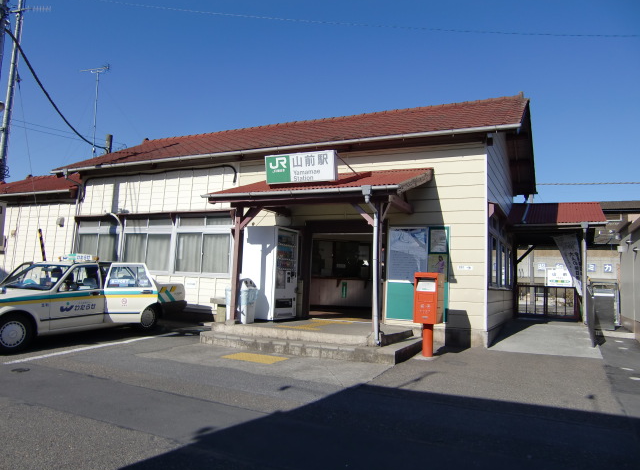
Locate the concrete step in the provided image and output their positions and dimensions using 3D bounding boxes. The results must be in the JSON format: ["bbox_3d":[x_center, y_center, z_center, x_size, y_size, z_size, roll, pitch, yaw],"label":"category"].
[{"bbox_3d":[0.016,1.854,9.200,3.450,0.175,2.400,0,-5,25],"label":"concrete step"}]

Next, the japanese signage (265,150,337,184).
[{"bbox_3d":[-0.309,-1.116,8.746,1.320,0.500,0.160,0,-5,25],"label":"japanese signage"}]

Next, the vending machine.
[{"bbox_3d":[-1.025,0.799,10.844,0.750,1.845,1.000,0,-5,25],"label":"vending machine"}]

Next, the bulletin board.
[{"bbox_3d":[1.829,0.730,9.757,1.190,1.800,0.080,0,-5,25],"label":"bulletin board"}]

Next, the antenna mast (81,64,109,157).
[{"bbox_3d":[-7.698,-4.180,17.701,0.920,3.340,0.420,0,-5,20],"label":"antenna mast"}]

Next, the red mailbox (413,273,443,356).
[{"bbox_3d":[1.730,1.268,8.198,0.380,1.290,0.450,0,-5,25],"label":"red mailbox"}]

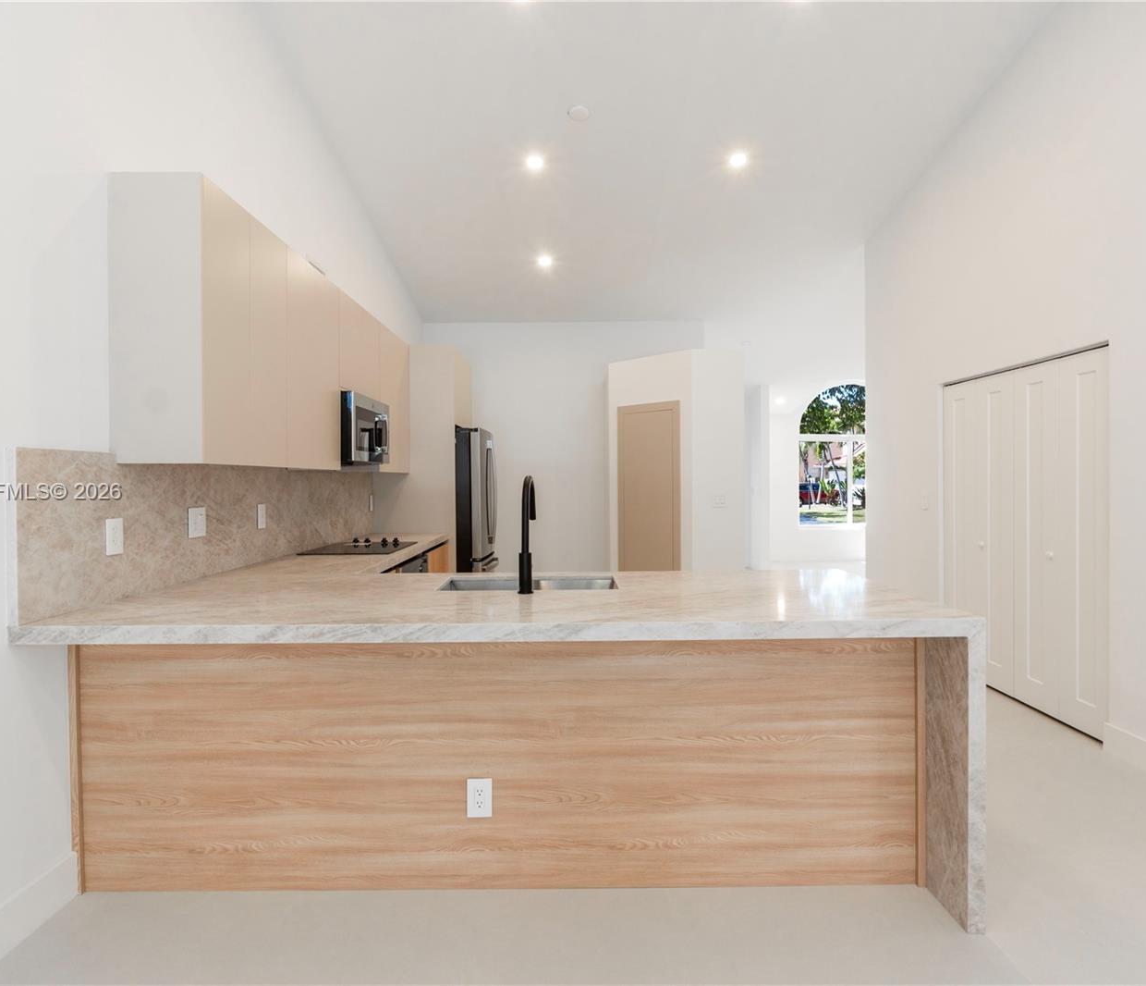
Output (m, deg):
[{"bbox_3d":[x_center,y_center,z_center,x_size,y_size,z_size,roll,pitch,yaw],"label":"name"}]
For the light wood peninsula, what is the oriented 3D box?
[{"bbox_3d":[-0.214,0.824,2.435,2.830,0.922,1.050,0,1,0],"label":"light wood peninsula"}]

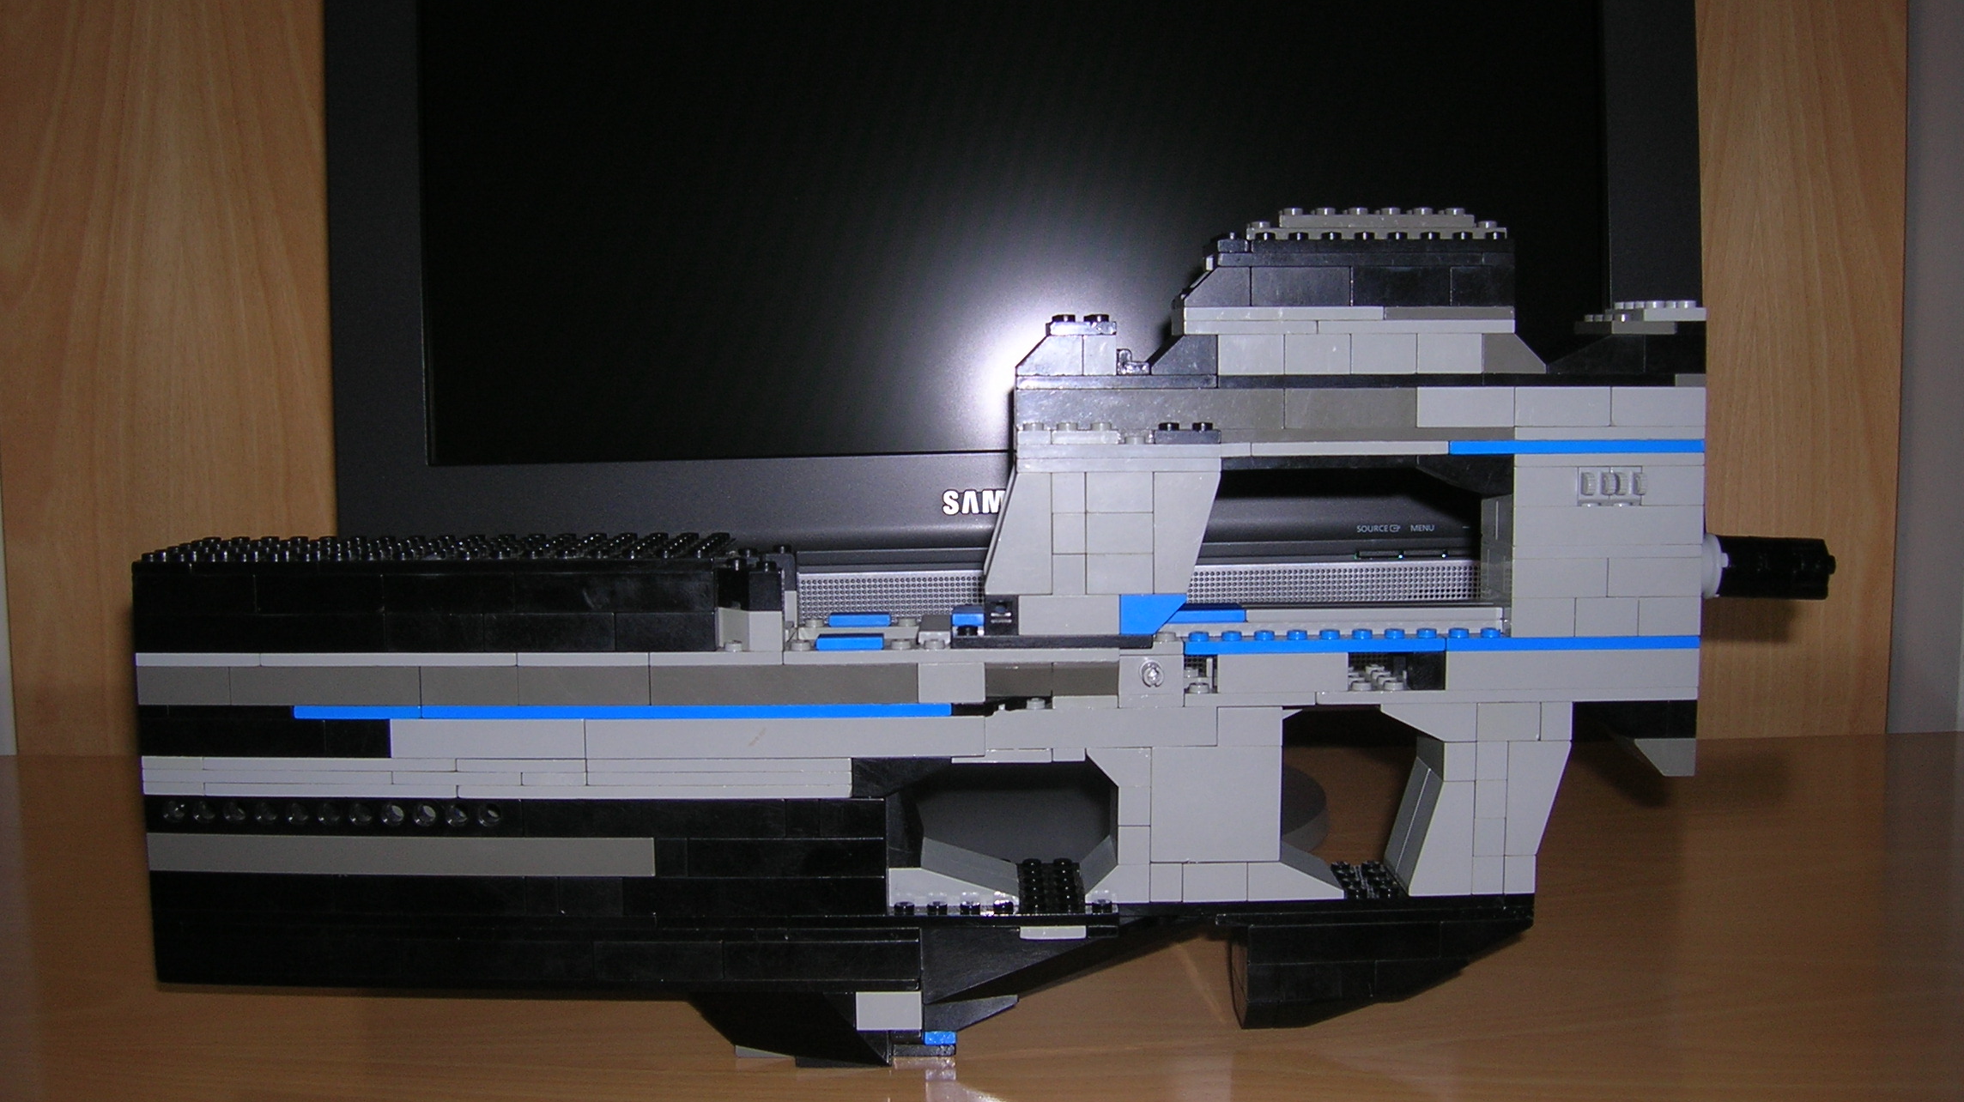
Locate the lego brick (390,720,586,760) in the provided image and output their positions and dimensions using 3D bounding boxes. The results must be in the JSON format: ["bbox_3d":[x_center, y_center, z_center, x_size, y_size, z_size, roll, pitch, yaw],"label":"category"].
[{"bbox_3d":[-0.118,0.045,0.465,0.048,0.010,0.009,0,4,-1],"label":"lego brick"}]

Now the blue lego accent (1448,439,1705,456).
[{"bbox_3d":[0.144,-0.025,0.471,0.064,0.003,0.009,-1,5,0],"label":"blue lego accent"}]

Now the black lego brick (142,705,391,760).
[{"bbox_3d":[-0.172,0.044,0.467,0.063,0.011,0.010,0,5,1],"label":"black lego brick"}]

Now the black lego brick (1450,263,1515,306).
[{"bbox_3d":[0.119,-0.063,0.461,0.016,0.010,0.009,0,4,-1],"label":"black lego brick"}]

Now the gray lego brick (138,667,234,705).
[{"bbox_3d":[-0.190,0.032,0.462,0.024,0.010,0.009,0,4,-1],"label":"gray lego brick"}]

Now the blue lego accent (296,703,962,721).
[{"bbox_3d":[-0.087,0.038,0.464,0.160,0.003,0.009,0,4,-1],"label":"blue lego accent"}]

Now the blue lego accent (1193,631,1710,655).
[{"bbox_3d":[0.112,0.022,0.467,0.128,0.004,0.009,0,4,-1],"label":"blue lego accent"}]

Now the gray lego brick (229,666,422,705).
[{"bbox_3d":[-0.157,0.032,0.466,0.047,0.010,0.010,0,5,1],"label":"gray lego brick"}]

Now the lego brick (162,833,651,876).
[{"bbox_3d":[-0.143,0.074,0.473,0.128,0.010,0.008,-1,5,0],"label":"lego brick"}]

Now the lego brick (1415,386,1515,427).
[{"bbox_3d":[0.116,-0.035,0.469,0.024,0.010,0.011,-1,5,0],"label":"lego brick"}]

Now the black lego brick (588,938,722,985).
[{"bbox_3d":[-0.078,0.098,0.469,0.032,0.010,0.010,0,5,1],"label":"black lego brick"}]

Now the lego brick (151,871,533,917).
[{"bbox_3d":[-0.156,0.082,0.470,0.094,0.010,0.009,0,5,1],"label":"lego brick"}]

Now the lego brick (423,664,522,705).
[{"bbox_3d":[-0.122,0.032,0.464,0.024,0.010,0.009,0,4,-1],"label":"lego brick"}]

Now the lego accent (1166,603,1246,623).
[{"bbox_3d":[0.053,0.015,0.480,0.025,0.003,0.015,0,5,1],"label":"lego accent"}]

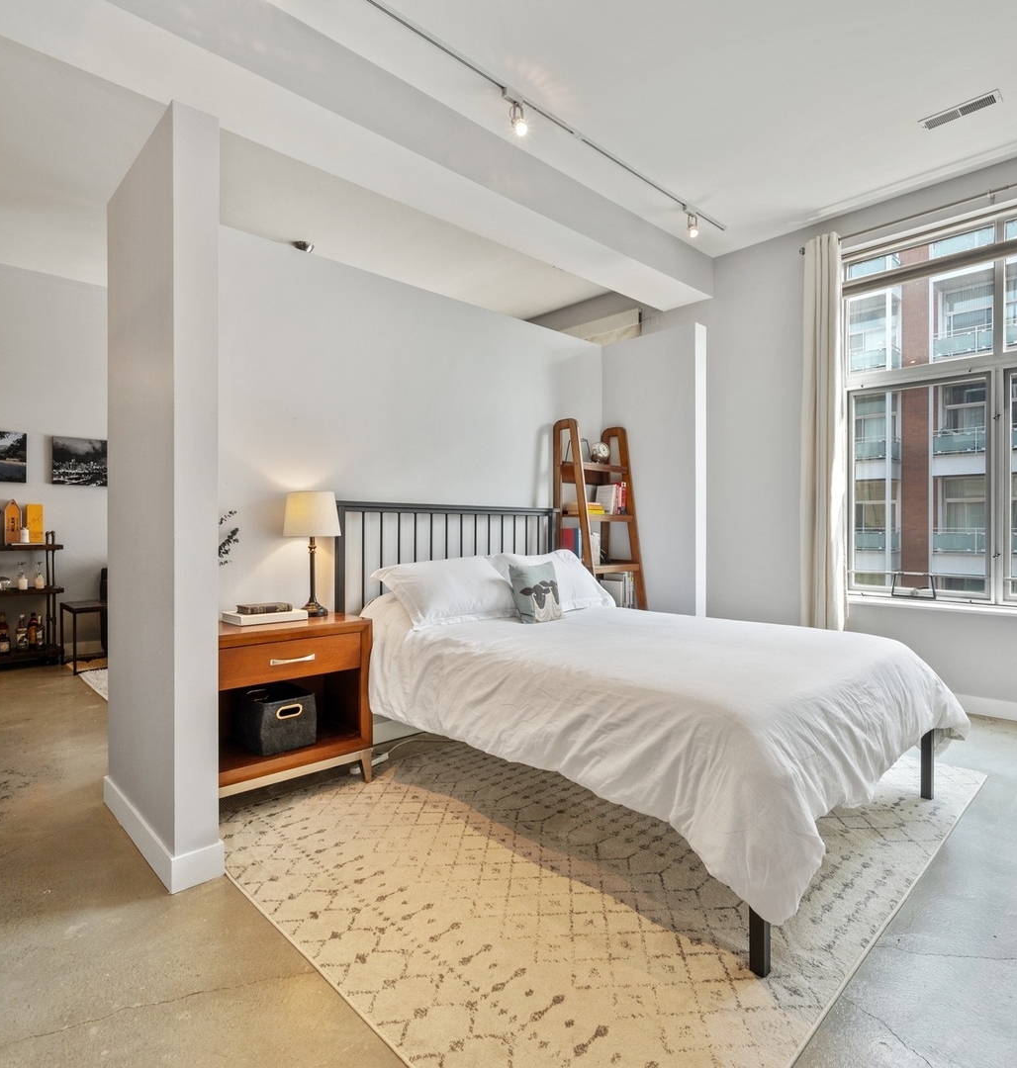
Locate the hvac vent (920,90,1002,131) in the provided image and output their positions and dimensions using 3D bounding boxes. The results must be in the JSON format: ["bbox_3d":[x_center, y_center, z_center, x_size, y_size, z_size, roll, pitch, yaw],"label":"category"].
[{"bbox_3d":[2.346,-2.193,3.247,0.141,0.021,0.342,0,0,-43],"label":"hvac vent"}]

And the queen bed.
[{"bbox_3d":[0.489,0.459,2.766,1.642,1.244,2.188,0,0,-43],"label":"queen bed"}]

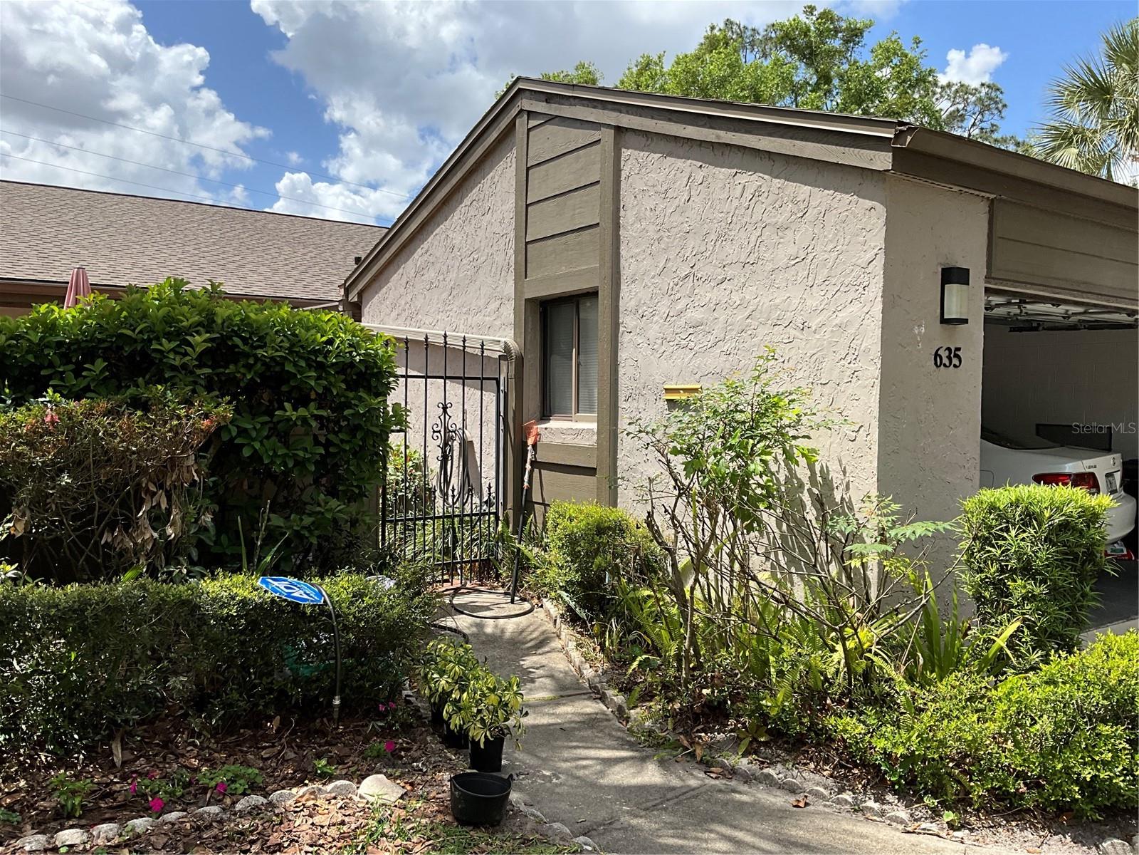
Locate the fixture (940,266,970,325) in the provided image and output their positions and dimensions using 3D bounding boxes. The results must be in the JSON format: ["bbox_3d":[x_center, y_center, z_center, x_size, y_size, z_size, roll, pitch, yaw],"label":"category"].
[{"bbox_3d":[2.061,-0.697,5.086,0.140,0.295,0.095,0,1,-34],"label":"fixture"}]

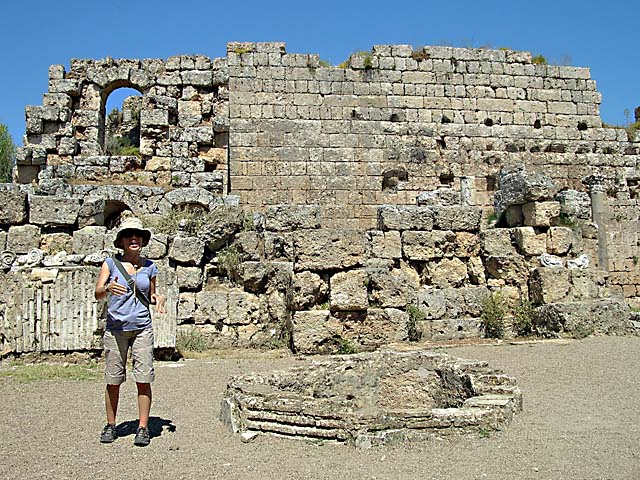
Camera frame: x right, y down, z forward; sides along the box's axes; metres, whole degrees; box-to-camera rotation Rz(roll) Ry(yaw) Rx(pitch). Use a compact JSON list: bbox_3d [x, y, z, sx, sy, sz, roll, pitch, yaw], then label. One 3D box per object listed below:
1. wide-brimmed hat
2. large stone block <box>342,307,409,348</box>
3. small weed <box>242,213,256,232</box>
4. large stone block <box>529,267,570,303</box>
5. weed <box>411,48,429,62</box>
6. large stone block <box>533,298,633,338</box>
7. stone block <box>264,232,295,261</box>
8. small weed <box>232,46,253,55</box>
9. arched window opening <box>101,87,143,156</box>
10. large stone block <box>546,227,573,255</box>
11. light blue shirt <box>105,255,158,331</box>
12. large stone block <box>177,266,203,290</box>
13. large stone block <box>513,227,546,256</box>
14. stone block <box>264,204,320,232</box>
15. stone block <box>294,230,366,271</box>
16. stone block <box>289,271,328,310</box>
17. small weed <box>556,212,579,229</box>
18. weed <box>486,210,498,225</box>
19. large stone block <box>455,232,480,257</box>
[{"bbox_3d":[-1.396,-0.052,4.970,0.270,0.180,0.290,-5,-5,-9],"label":"wide-brimmed hat"},{"bbox_3d":[0.661,1.140,8.925,0.926,0.496,0.500,-1,1,-13],"label":"large stone block"},{"bbox_3d":[-0.953,-0.237,9.000,0.190,0.260,0.180,0,2,-10],"label":"small weed"},{"bbox_3d":[3.277,0.641,9.555,0.470,0.513,0.420,-1,1,-13],"label":"large stone block"},{"bbox_3d":[2.018,-3.742,13.500,0.372,0.263,0.300,0,0,-9],"label":"weed"},{"bbox_3d":[4.008,1.191,10.200,1.240,0.464,0.650,0,1,-11],"label":"large stone block"},{"bbox_3d":[-0.566,0.091,9.300,0.413,0.385,0.400,0,0,-8],"label":"stone block"},{"bbox_3d":[-1.480,-3.615,12.700,0.360,0.140,0.250,0,1,-11],"label":"small weed"},{"bbox_3d":[-3.400,-2.046,11.493,0.671,1.277,0.600,-1,1,-13],"label":"arched window opening"},{"bbox_3d":[3.725,0.007,10.550,0.370,0.420,0.450,0,1,-11],"label":"large stone block"},{"bbox_3d":[-1.433,0.414,5.060,0.407,0.573,0.260,0,0,-18],"label":"light blue shirt"},{"bbox_3d":[-1.735,0.499,8.826,0.332,0.299,0.360,-1,1,-13],"label":"large stone block"},{"bbox_3d":[3.237,0.018,10.400,0.414,0.427,0.450,0,1,-11],"label":"large stone block"},{"bbox_3d":[-0.421,-0.319,9.600,0.773,0.362,0.500,0,1,-11],"label":"stone block"},{"bbox_3d":[0.103,0.137,9.137,0.970,0.528,0.550,0,0,-9],"label":"stone block"},{"bbox_3d":[-0.171,0.658,8.820,0.475,0.504,0.450,-1,1,-13],"label":"stone block"},{"bbox_3d":[3.718,-0.293,10.000,0.280,0.240,0.240,0,2,-10],"label":"small weed"},{"bbox_3d":[2.640,-0.344,10.185,0.183,0.214,0.170,0,0,-8],"label":"weed"},{"bbox_3d":[2.073,0.067,9.745,0.403,0.352,0.400,-1,1,-13],"label":"large stone block"}]

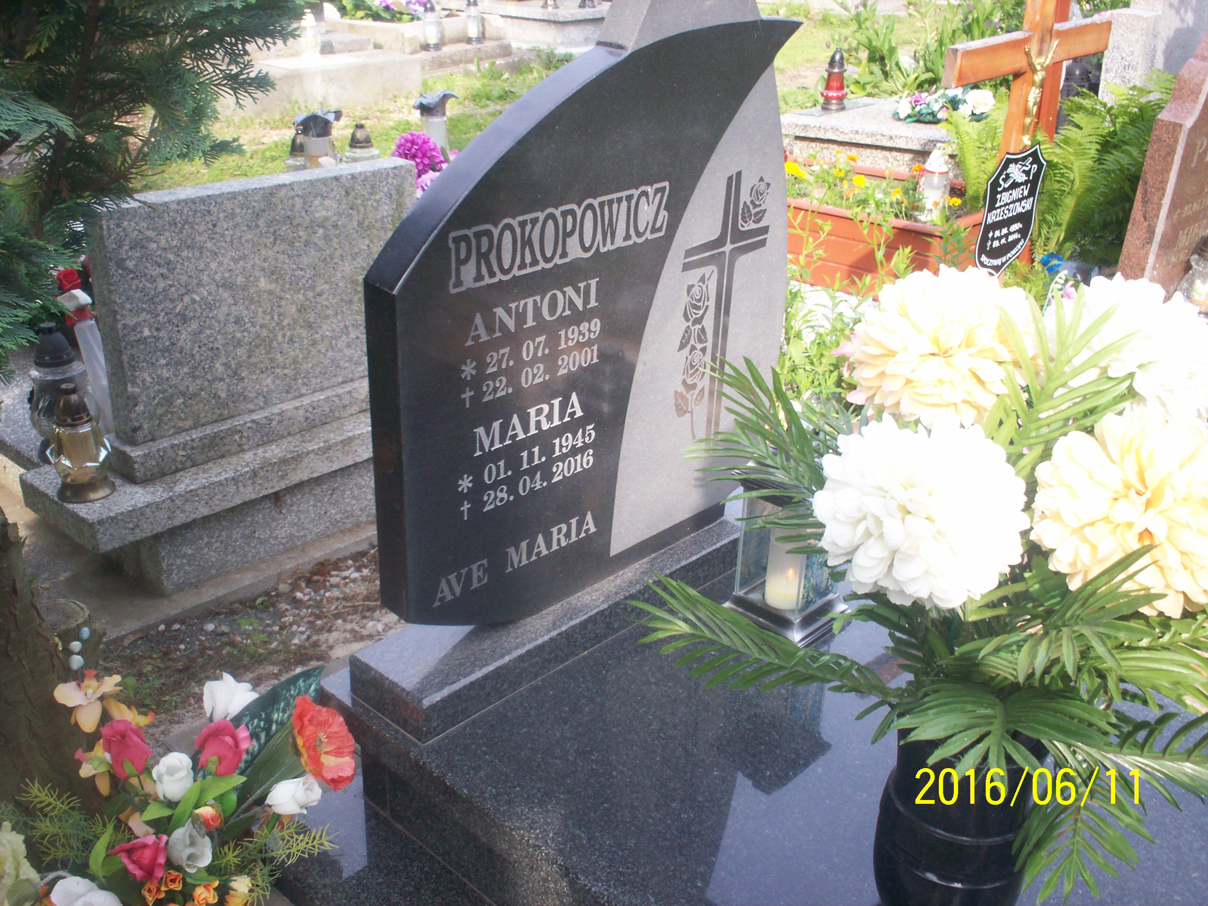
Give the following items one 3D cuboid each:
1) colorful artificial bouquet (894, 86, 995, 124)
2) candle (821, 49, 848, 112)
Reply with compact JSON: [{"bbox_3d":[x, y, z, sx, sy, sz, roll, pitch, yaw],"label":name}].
[{"bbox_3d":[1.500,-1.539,5.537,0.424,0.115,0.240,6,26,8],"label":"colorful artificial bouquet"},{"bbox_3d":[1.040,-1.665,5.593,0.118,0.257,0.118,2,26,-1],"label":"candle"}]

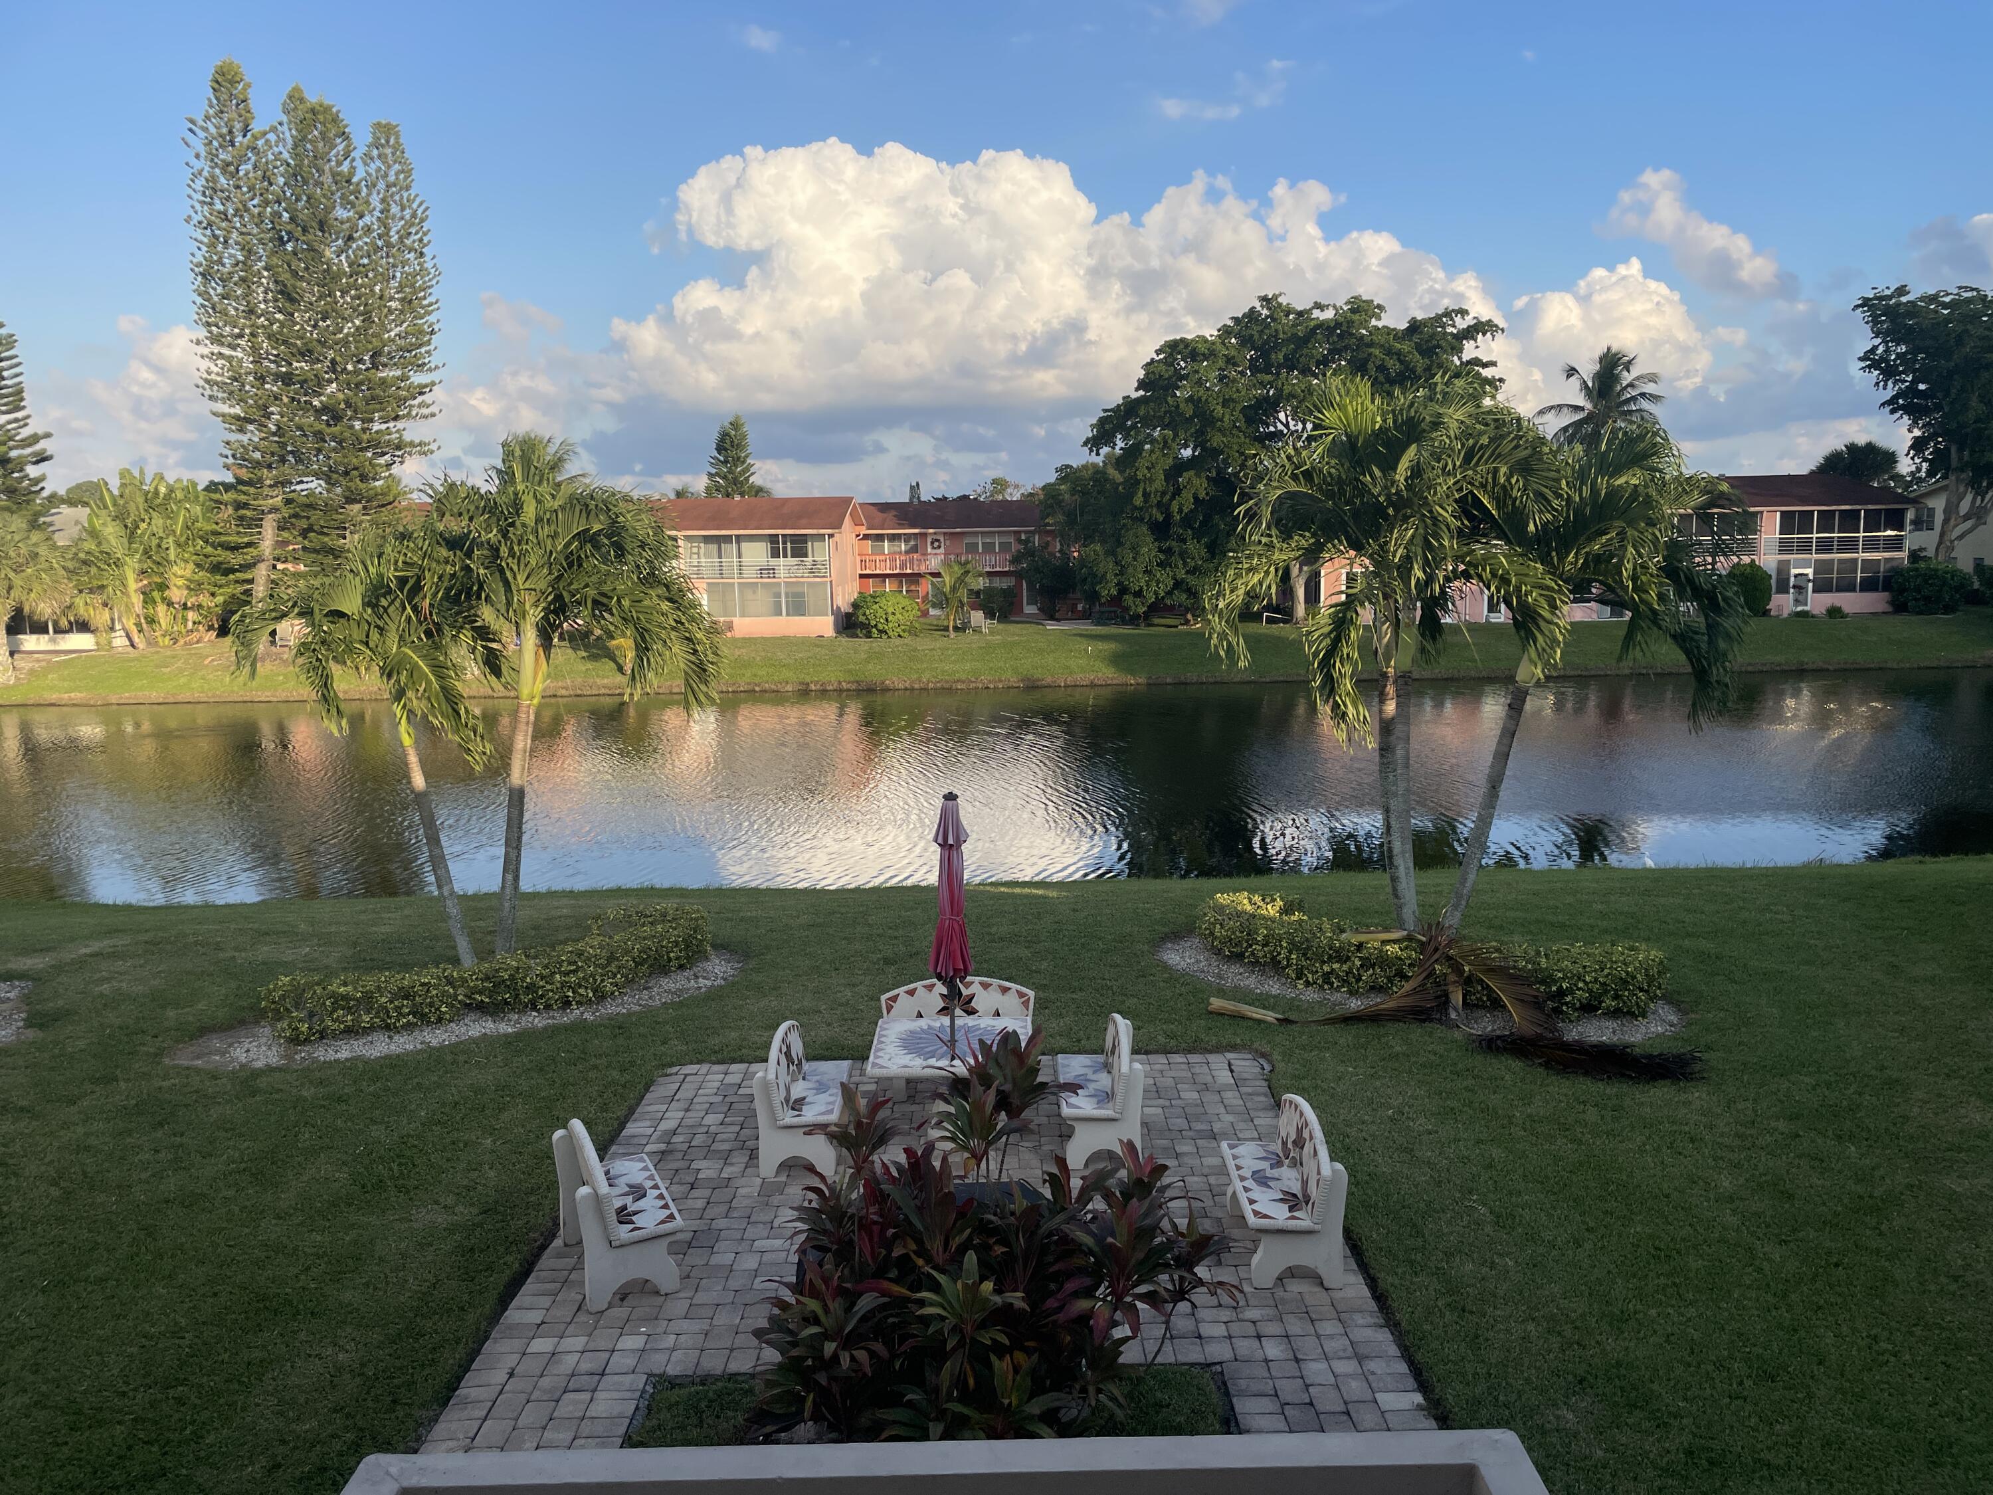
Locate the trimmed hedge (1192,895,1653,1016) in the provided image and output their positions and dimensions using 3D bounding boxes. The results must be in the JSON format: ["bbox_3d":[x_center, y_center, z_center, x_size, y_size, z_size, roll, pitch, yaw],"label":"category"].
[{"bbox_3d":[4.003,1.959,14.230,4.650,0.460,1.750,5,10,39],"label":"trimmed hedge"}]

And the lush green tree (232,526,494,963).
[{"bbox_3d":[-6.267,0.097,14.827,2.394,4.535,2.700,-4,8,-23],"label":"lush green tree"}]

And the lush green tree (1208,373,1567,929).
[{"bbox_3d":[3.893,-0.757,14.833,3.456,5.773,3.400,1,8,15],"label":"lush green tree"}]

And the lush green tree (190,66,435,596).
[{"bbox_3d":[-33.204,-18.752,73.134,11.388,28.049,10.000,-5,8,-23],"label":"lush green tree"}]

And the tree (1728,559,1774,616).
[{"bbox_3d":[37.625,-7.929,74.663,2.082,2.839,2.082,2,8,27],"label":"tree"}]

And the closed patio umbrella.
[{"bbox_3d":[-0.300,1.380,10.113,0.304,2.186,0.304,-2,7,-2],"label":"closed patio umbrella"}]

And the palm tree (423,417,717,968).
[{"bbox_3d":[-4.152,-0.385,14.869,2.810,5.386,3.000,-3,8,-15],"label":"palm tree"}]

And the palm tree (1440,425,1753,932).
[{"bbox_3d":[5.949,-0.531,14.866,2.852,5.226,3.000,2,8,22],"label":"palm tree"}]

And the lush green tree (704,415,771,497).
[{"bbox_3d":[-17.734,-16.009,103.772,5.010,13.788,5.010,-3,8,-9],"label":"lush green tree"}]

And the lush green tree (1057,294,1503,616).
[{"bbox_3d":[14.905,-15.063,78.737,23.084,16.941,19.000,0,8,11],"label":"lush green tree"}]

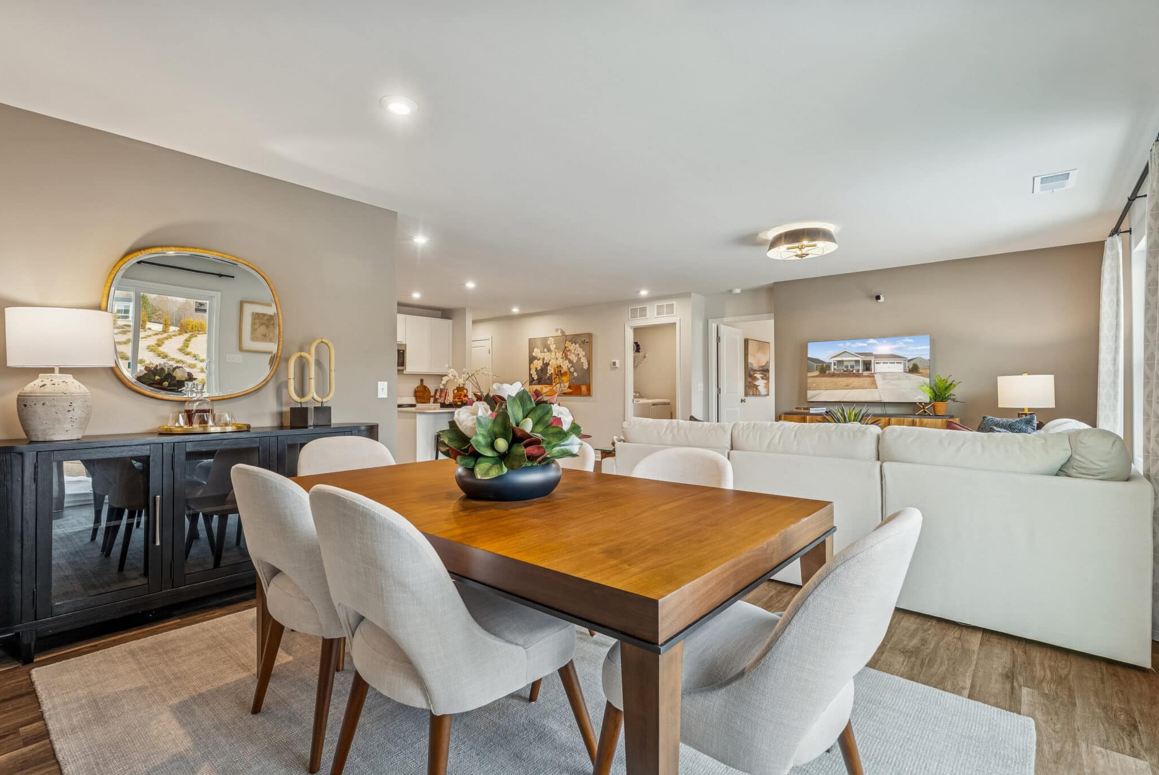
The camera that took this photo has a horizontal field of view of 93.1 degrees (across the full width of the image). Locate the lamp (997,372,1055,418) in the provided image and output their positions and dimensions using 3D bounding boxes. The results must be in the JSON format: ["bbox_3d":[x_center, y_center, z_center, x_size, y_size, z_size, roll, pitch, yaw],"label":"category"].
[{"bbox_3d":[3.975,0.200,4.888,0.390,0.660,0.390,0,0,40],"label":"lamp"}]

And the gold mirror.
[{"bbox_3d":[-2.130,-0.352,3.090,0.050,0.850,0.850,2,1,40],"label":"gold mirror"}]

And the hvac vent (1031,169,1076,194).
[{"bbox_3d":[3.020,-1.307,3.498,0.200,0.020,0.360,0,0,40],"label":"hvac vent"}]

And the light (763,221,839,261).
[{"bbox_3d":[1.810,-1.212,4.460,0.575,0.210,0.575,0,0,40],"label":"light"}]

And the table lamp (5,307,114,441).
[{"bbox_3d":[-2.357,-0.051,2.497,0.350,0.577,0.350,0,0,40],"label":"table lamp"}]

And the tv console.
[{"bbox_3d":[3.055,0.714,5.877,1.670,0.852,0.420,0,0,40],"label":"tv console"}]

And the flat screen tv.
[{"bbox_3d":[3.150,-0.183,6.042,1.225,0.700,0.060,0,0,40],"label":"flat screen tv"}]

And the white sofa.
[{"bbox_3d":[1.895,0.673,3.885,2.760,0.920,2.100,0,0,40],"label":"white sofa"}]

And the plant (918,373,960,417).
[{"bbox_3d":[3.580,0.065,5.450,0.400,0.415,0.380,0,0,40],"label":"plant"}]

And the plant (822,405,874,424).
[{"bbox_3d":[2.200,0.400,4.480,0.460,0.480,0.460,0,0,40],"label":"plant"}]

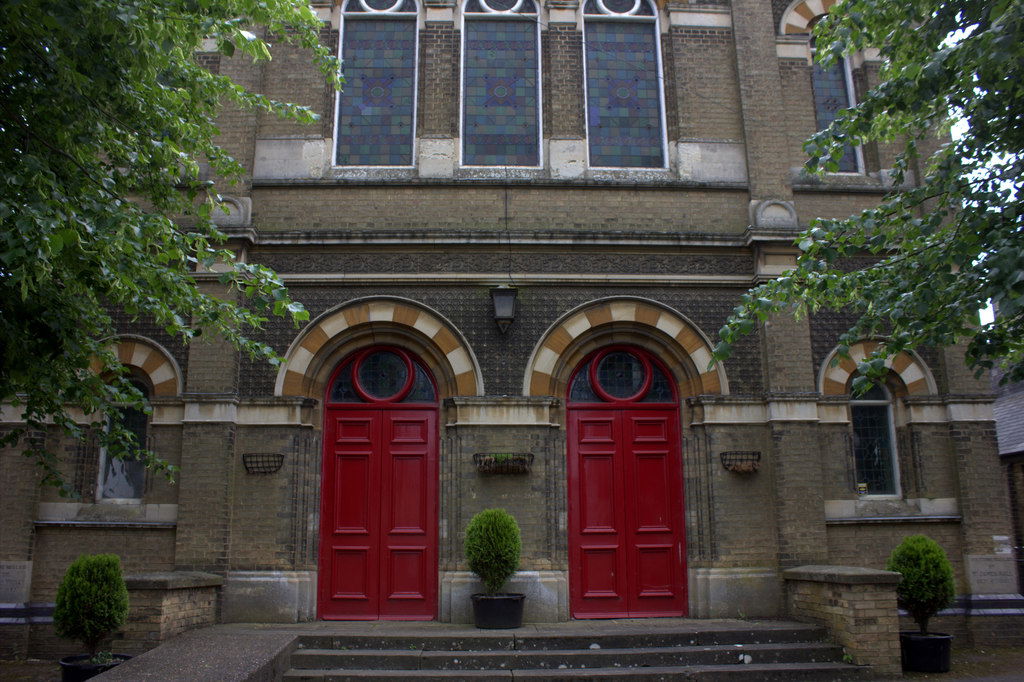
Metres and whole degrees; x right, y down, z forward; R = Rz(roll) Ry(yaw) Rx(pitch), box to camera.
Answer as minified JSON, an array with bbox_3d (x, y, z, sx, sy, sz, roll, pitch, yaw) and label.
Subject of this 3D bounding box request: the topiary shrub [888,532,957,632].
[{"bbox_3d":[4.438,2.637,8.627,0.693,1.029,0.693,0,-12,-2],"label":"topiary shrub"}]

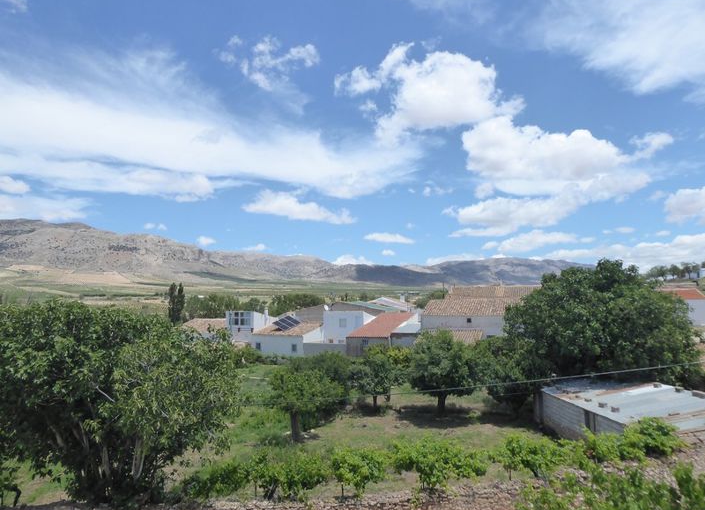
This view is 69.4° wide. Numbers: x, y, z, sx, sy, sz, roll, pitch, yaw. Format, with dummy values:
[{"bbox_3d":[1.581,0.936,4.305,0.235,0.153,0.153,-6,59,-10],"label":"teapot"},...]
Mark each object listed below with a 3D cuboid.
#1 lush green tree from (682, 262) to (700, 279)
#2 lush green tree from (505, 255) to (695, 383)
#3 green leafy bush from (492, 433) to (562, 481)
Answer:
[{"bbox_3d":[93.260,4.264,140.000,5.000,4.950,5.000,0,-2,0],"label":"lush green tree"},{"bbox_3d":[17.244,5.246,35.818,12.600,9.800,11.800,0,-2,0],"label":"lush green tree"},{"bbox_3d":[7.688,8.957,22.358,2.900,1.900,2.100,0,-2,0],"label":"green leafy bush"}]

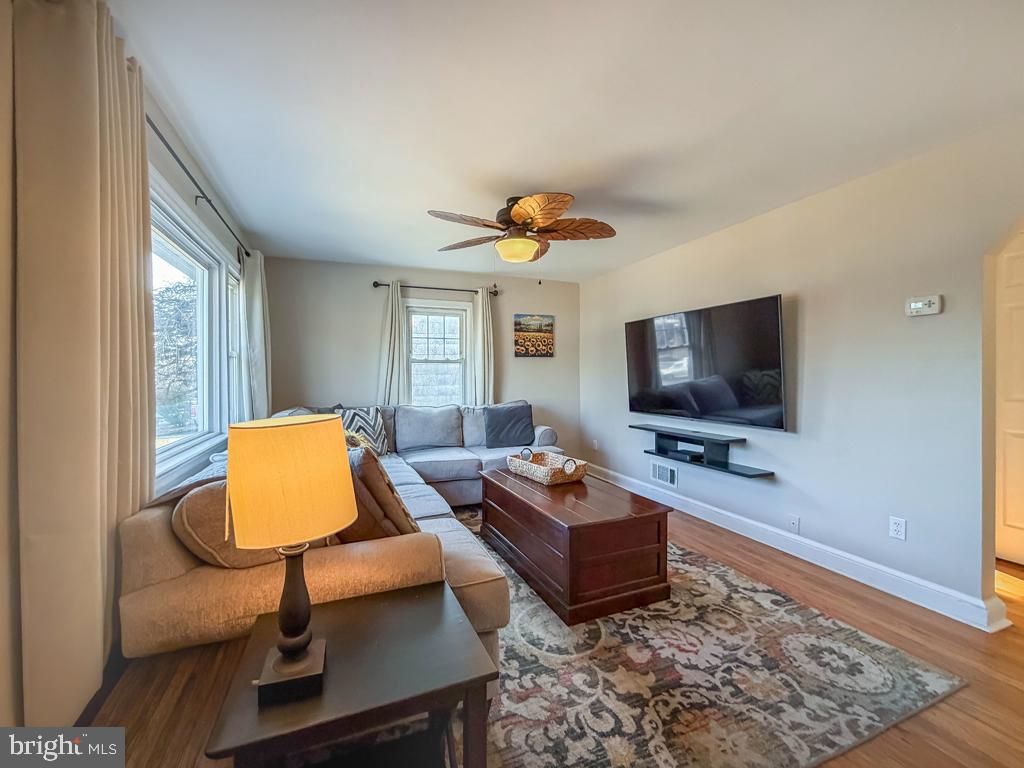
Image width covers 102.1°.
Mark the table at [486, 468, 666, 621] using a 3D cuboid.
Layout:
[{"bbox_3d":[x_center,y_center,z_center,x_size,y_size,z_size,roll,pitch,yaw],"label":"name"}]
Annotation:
[{"bbox_3d":[0.334,0.980,2.889,0.690,0.513,1.375,-1,1,-23],"label":"table"}]

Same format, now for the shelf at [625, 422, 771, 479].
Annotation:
[{"bbox_3d":[1.503,0.526,3.484,0.225,0.245,1.330,0,0,-21],"label":"shelf"}]

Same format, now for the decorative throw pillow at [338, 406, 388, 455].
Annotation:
[{"bbox_3d":[-1.362,0.428,3.785,0.160,0.460,0.480,-26,-15,33],"label":"decorative throw pillow"}]

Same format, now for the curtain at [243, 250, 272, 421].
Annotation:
[{"bbox_3d":[-2.178,-0.015,3.535,0.190,2.170,0.420,0,0,-21],"label":"curtain"}]

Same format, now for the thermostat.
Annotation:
[{"bbox_3d":[2.214,-0.416,2.232,0.031,0.093,0.136,-1,1,-23],"label":"thermostat"}]

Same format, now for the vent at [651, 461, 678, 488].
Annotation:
[{"bbox_3d":[1.445,0.864,3.934,0.015,0.190,0.355,0,0,-21],"label":"vent"}]

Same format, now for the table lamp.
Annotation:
[{"bbox_3d":[-0.525,0.404,1.004,0.257,0.639,0.257,-1,1,-23],"label":"table lamp"}]

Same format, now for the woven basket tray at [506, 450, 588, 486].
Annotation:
[{"bbox_3d":[0.264,0.634,3.188,0.355,0.168,0.525,-1,1,-32],"label":"woven basket tray"}]

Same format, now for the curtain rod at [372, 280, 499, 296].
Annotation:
[{"bbox_3d":[-0.805,-1.048,4.583,1.395,0.060,0.100,-1,1,-23],"label":"curtain rod"}]

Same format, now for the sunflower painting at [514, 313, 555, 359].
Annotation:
[{"bbox_3d":[0.283,-0.585,5.094,0.539,0.518,0.032,-1,1,-23],"label":"sunflower painting"}]

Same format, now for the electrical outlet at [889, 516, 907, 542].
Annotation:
[{"bbox_3d":[2.092,0.786,2.249,0.010,0.113,0.071,0,0,-21],"label":"electrical outlet"}]

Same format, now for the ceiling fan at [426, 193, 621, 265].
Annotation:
[{"bbox_3d":[0.002,-1.086,2.953,1.320,0.440,1.320,0,0,-21],"label":"ceiling fan"}]

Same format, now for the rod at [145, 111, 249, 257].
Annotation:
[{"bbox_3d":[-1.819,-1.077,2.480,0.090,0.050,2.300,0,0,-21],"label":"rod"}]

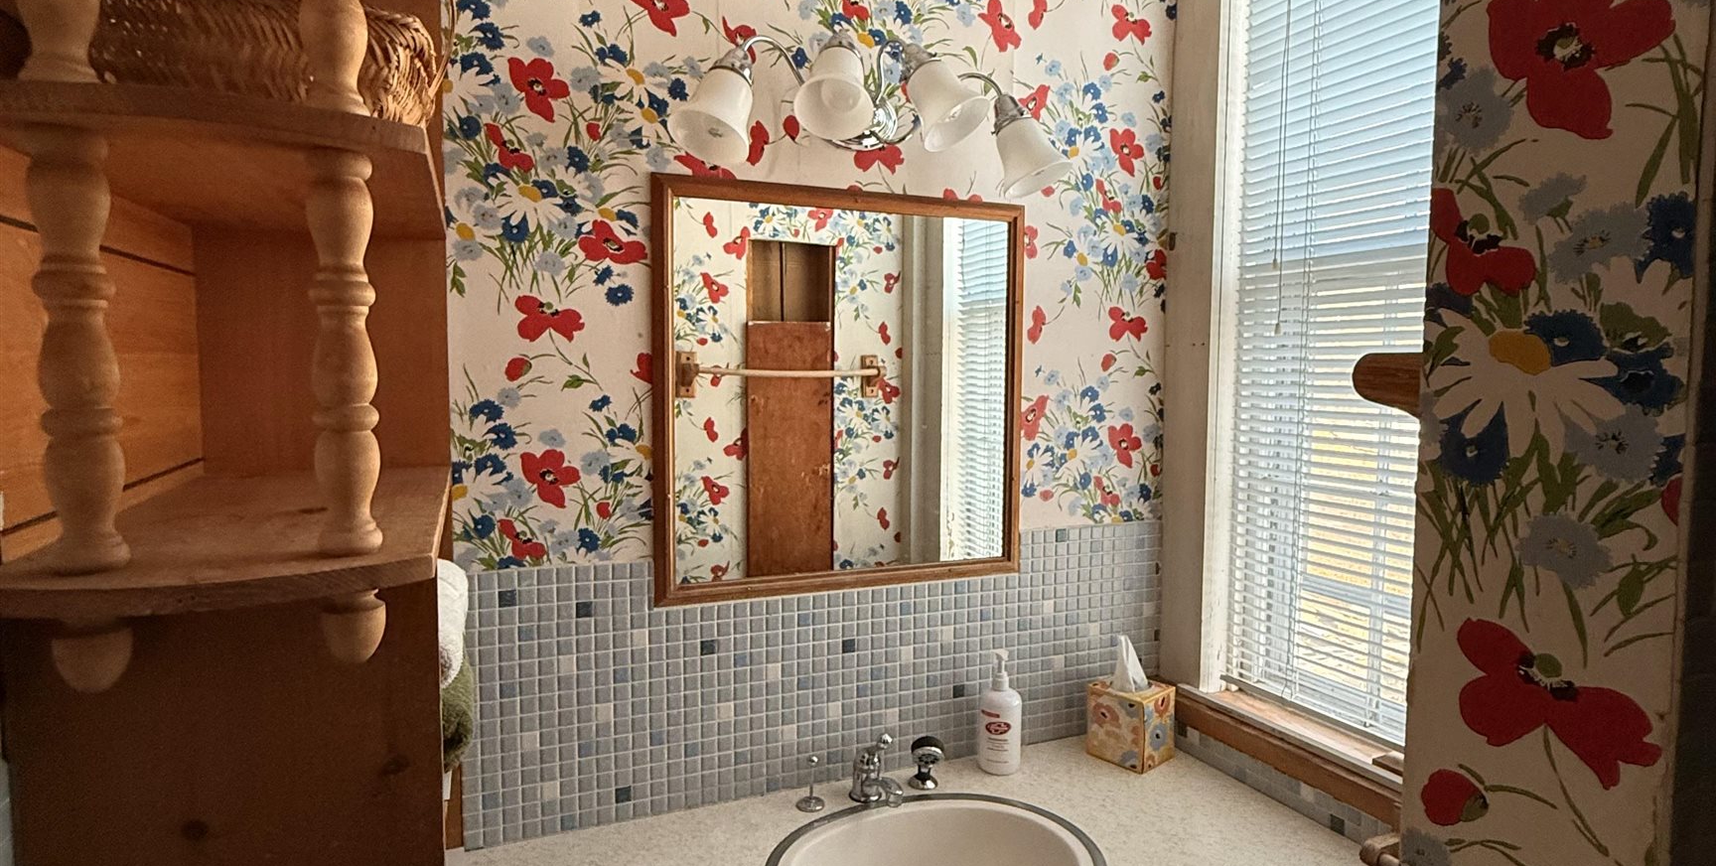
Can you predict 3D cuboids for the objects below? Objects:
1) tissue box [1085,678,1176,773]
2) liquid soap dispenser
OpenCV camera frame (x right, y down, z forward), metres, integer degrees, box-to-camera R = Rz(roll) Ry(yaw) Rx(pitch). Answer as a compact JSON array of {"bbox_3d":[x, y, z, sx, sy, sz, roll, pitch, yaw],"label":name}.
[{"bbox_3d":[0.495,0.523,1.674,0.108,0.126,0.112,-3,5,-42],"label":"tissue box"},{"bbox_3d":[0.250,0.483,1.623,0.074,0.209,0.073,0,4,2],"label":"liquid soap dispenser"}]

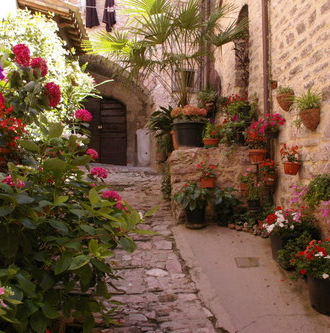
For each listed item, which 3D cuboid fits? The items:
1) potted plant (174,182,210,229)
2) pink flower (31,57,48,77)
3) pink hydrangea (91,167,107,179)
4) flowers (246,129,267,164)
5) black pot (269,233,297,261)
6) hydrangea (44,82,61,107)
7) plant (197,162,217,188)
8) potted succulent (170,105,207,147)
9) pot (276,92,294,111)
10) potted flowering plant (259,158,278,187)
[{"bbox_3d":[0.360,0.530,5.100,0.480,0.610,0.460,0,-2,0],"label":"potted plant"},{"bbox_3d":[-0.837,-0.667,2.500,0.108,0.130,0.110,1,-2,-27],"label":"pink flower"},{"bbox_3d":[-0.437,0.040,2.500,0.107,0.080,0.105,1,-2,-17],"label":"pink hydrangea"},{"bbox_3d":[1.245,-0.272,5.100,0.300,0.480,0.290,0,-2,0],"label":"flowers"},{"bbox_3d":[1.321,0.869,3.900,0.440,0.320,0.440,0,-3,0],"label":"black pot"},{"bbox_3d":[-0.735,-0.471,2.450,0.118,0.155,0.120,1,-2,-27],"label":"hydrangea"},{"bbox_3d":[0.567,0.120,5.000,0.260,0.335,0.250,0,-3,0],"label":"plant"},{"bbox_3d":[0.338,-0.591,5.400,0.530,0.600,0.530,0,-3,0],"label":"potted succulent"},{"bbox_3d":[1.408,-0.757,4.400,0.160,0.220,0.270,0,-2,-5],"label":"pot"},{"bbox_3d":[1.367,0.079,4.950,0.235,0.360,0.230,-1,-3,17],"label":"potted flowering plant"}]

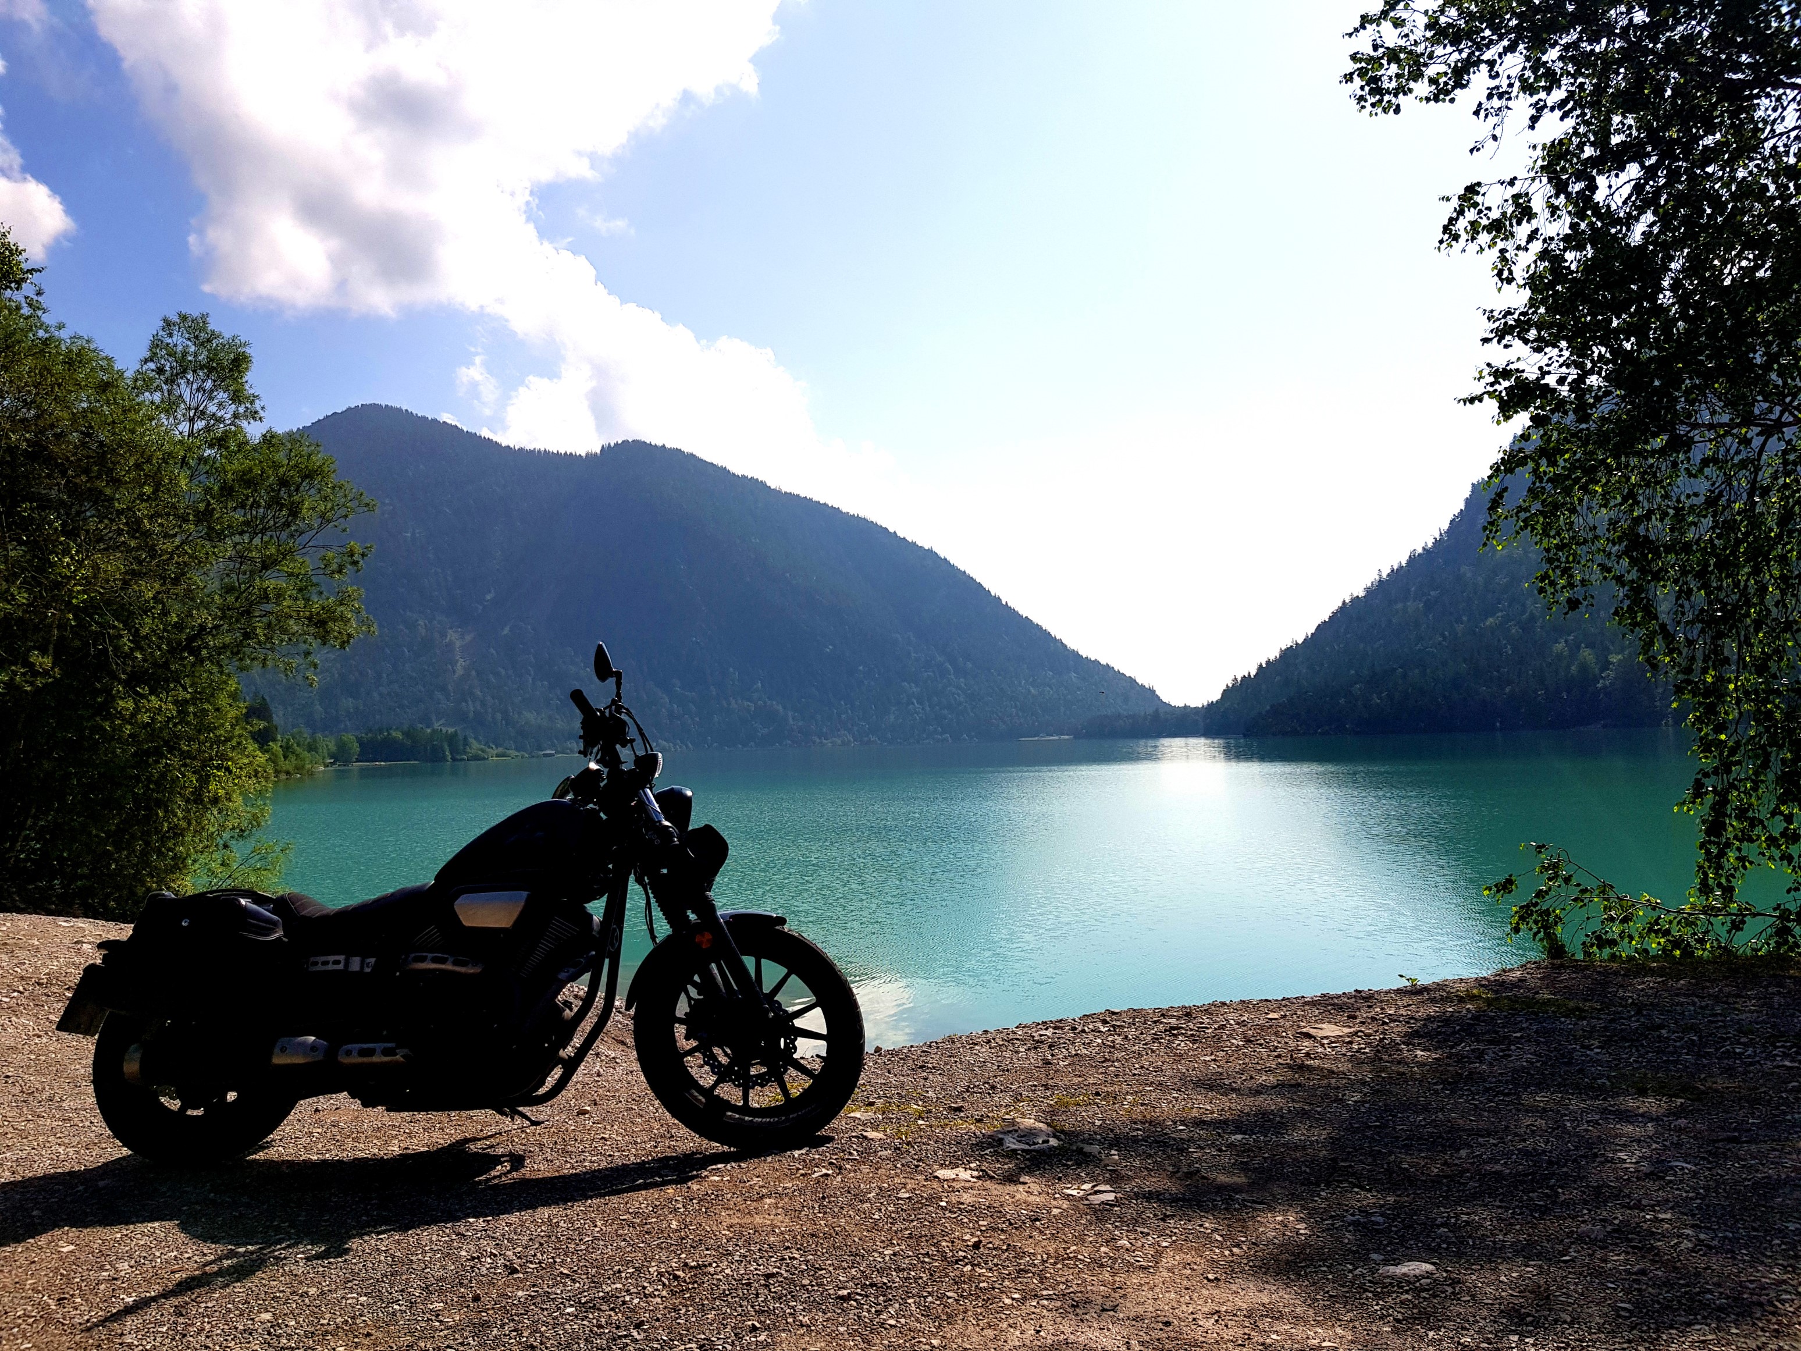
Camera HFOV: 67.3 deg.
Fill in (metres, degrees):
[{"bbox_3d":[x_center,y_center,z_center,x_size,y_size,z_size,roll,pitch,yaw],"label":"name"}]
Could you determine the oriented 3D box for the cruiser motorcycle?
[{"bbox_3d":[-1.237,0.680,3.848,2.280,1.360,0.820,-3,-14,5],"label":"cruiser motorcycle"}]

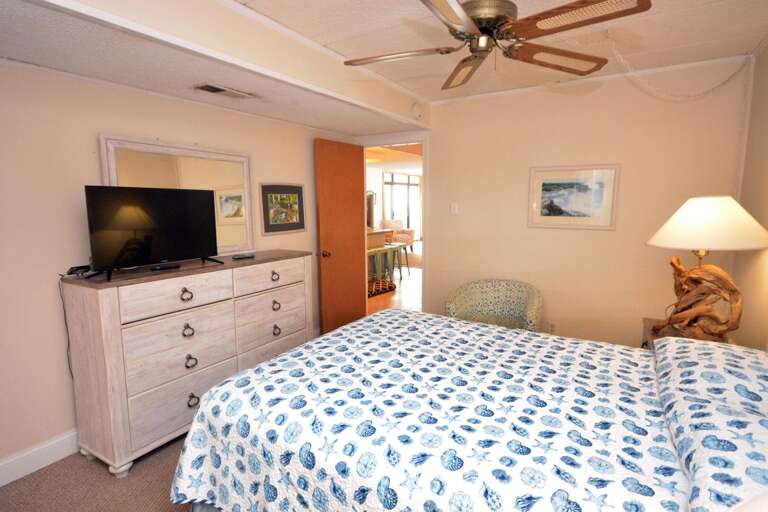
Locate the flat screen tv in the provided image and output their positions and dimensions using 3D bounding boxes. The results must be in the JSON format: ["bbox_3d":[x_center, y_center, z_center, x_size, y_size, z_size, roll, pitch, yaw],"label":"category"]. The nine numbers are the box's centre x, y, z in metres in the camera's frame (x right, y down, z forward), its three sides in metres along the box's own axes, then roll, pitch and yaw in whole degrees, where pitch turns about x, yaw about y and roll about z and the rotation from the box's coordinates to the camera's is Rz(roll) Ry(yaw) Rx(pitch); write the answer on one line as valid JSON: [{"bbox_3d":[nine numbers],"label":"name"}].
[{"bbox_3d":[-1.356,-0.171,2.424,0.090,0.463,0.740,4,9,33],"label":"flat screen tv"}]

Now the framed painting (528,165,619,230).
[{"bbox_3d":[1.493,-0.464,3.231,0.641,0.501,0.030,4,9,31],"label":"framed painting"}]

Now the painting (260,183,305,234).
[{"bbox_3d":[-0.843,-0.400,3.467,0.028,0.421,0.485,4,9,31],"label":"painting"}]

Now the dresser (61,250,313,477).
[{"bbox_3d":[-1.124,0.535,2.726,0.384,0.988,1.507,4,9,31],"label":"dresser"}]

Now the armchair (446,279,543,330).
[{"bbox_3d":[0.944,0.595,3.300,0.685,0.706,0.671,4,9,31],"label":"armchair"}]

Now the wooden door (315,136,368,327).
[{"bbox_3d":[-0.397,-0.133,4.052,0.045,1.948,0.675,5,9,38],"label":"wooden door"}]

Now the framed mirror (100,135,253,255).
[{"bbox_3d":[-1.295,-0.345,2.713,0.045,0.752,1.016,4,9,31],"label":"framed mirror"}]

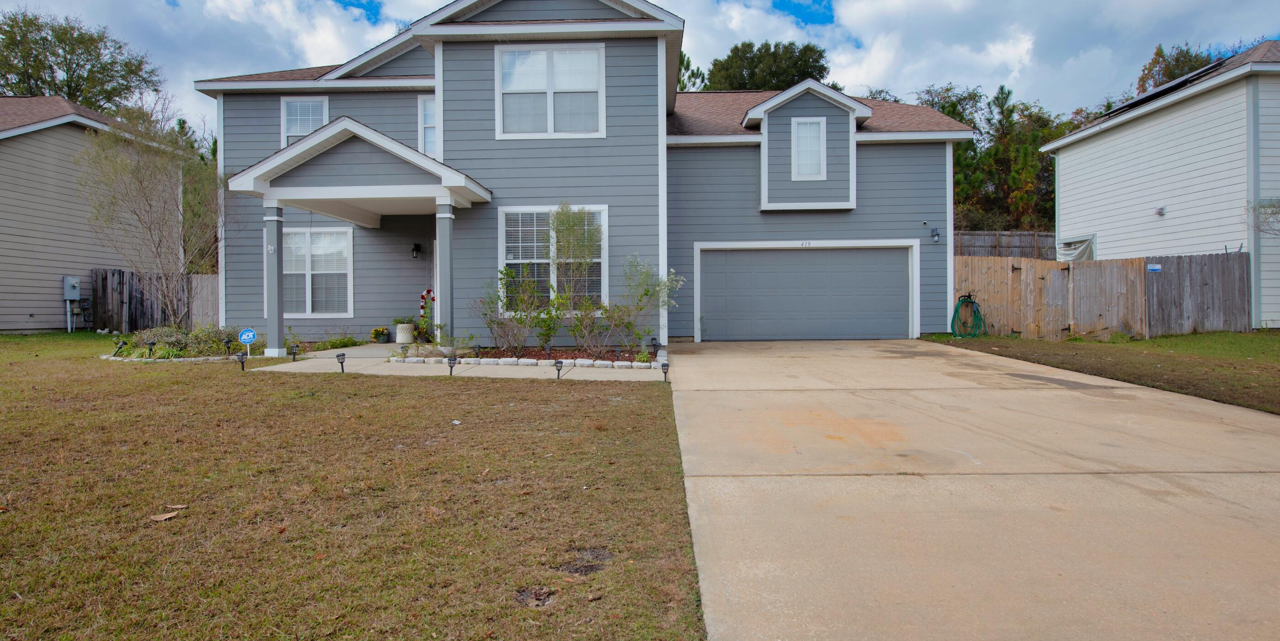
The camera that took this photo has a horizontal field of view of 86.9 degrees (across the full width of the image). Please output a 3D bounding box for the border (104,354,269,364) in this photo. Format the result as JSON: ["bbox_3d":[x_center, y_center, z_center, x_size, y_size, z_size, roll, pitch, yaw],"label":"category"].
[{"bbox_3d":[-7.400,0.620,10.800,2.950,0.110,0.750,-1,1,1],"label":"border"}]

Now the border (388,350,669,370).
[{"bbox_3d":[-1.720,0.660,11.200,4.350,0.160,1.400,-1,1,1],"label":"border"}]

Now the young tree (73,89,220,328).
[{"bbox_3d":[-9.150,-1.800,12.600,2.800,4.600,2.700,-1,1,1],"label":"young tree"}]

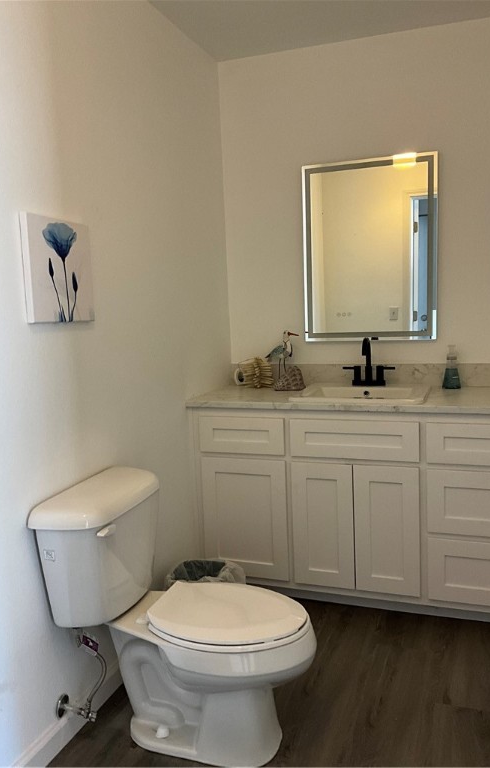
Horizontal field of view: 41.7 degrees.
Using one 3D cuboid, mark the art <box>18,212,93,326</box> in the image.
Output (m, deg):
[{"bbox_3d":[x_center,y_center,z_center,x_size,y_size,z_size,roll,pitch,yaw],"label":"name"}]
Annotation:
[{"bbox_3d":[-0.550,-0.337,1.920,0.026,0.302,0.300,0,7,20],"label":"art"}]

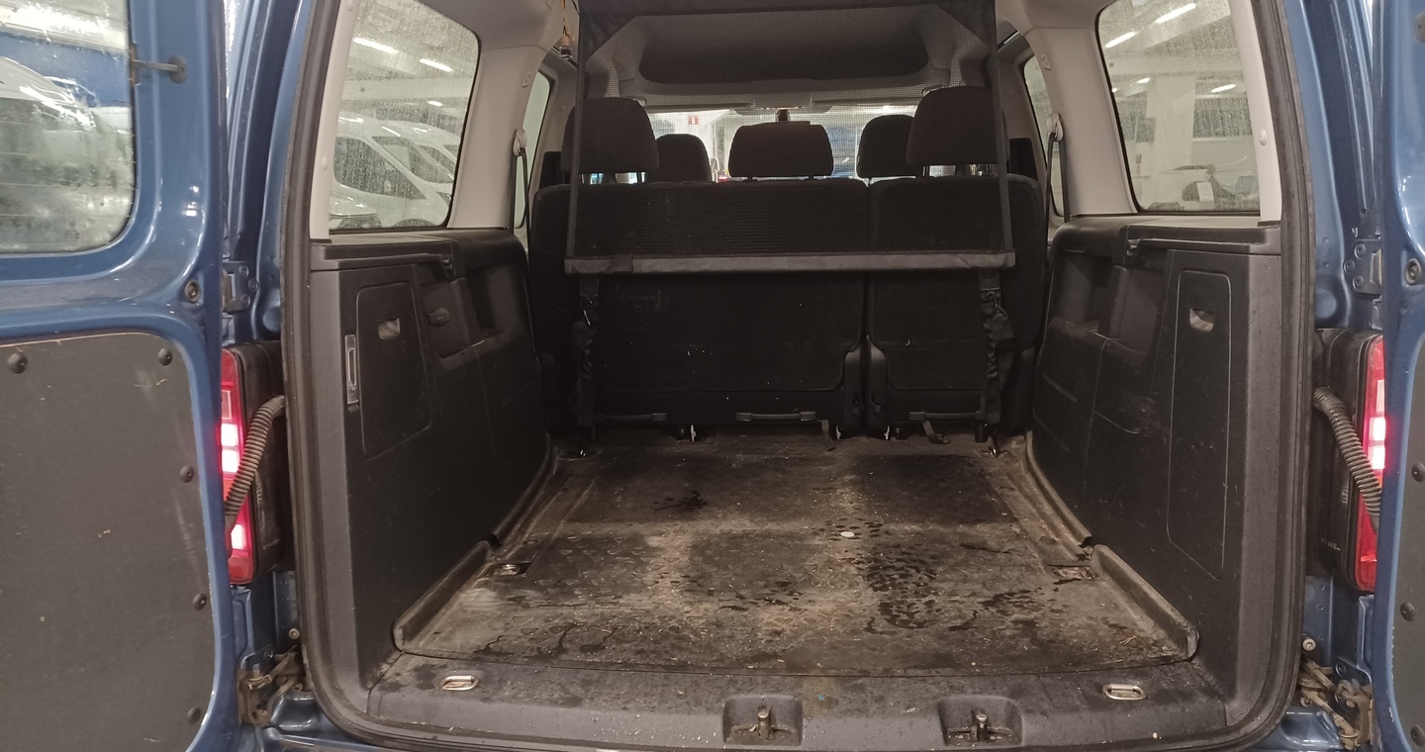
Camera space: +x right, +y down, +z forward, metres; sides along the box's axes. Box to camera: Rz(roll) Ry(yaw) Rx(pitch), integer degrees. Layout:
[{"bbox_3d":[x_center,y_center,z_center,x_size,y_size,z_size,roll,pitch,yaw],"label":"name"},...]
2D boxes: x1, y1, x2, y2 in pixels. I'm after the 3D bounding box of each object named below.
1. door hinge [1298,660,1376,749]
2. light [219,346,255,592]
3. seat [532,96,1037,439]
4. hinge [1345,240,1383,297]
[{"bbox_3d":[0.751,0.395,1.239,0.078,0.098,0.065,0,10,4],"label":"door hinge"},{"bbox_3d":[-0.646,0.115,1.339,0.155,0.305,0.140,0,10,4],"label":"light"},{"bbox_3d":[0.195,-0.273,2.667,1.150,0.830,0.740,0,10,4],"label":"seat"},{"bbox_3d":[0.737,-0.121,1.161,0.047,0.062,0.040,0,10,4],"label":"hinge"}]

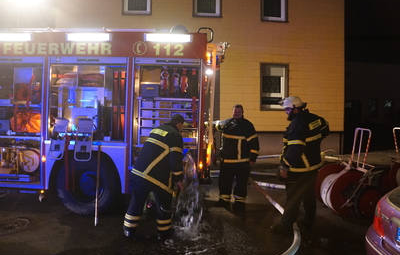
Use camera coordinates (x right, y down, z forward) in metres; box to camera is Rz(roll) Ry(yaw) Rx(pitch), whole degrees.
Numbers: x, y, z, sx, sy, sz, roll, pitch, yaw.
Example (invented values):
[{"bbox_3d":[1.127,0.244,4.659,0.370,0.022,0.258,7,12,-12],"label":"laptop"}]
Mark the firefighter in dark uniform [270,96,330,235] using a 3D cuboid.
[{"bbox_3d":[1.400,0.505,4.180,0.640,1.850,0.660,0,-1,37],"label":"firefighter in dark uniform"}]

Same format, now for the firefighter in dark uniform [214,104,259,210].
[{"bbox_3d":[0.627,0.506,5.300,0.780,1.810,0.500,0,-1,21],"label":"firefighter in dark uniform"}]

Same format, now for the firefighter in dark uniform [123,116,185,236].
[{"bbox_3d":[-0.622,0.642,3.970,0.740,1.600,0.640,1,-1,-44],"label":"firefighter in dark uniform"}]

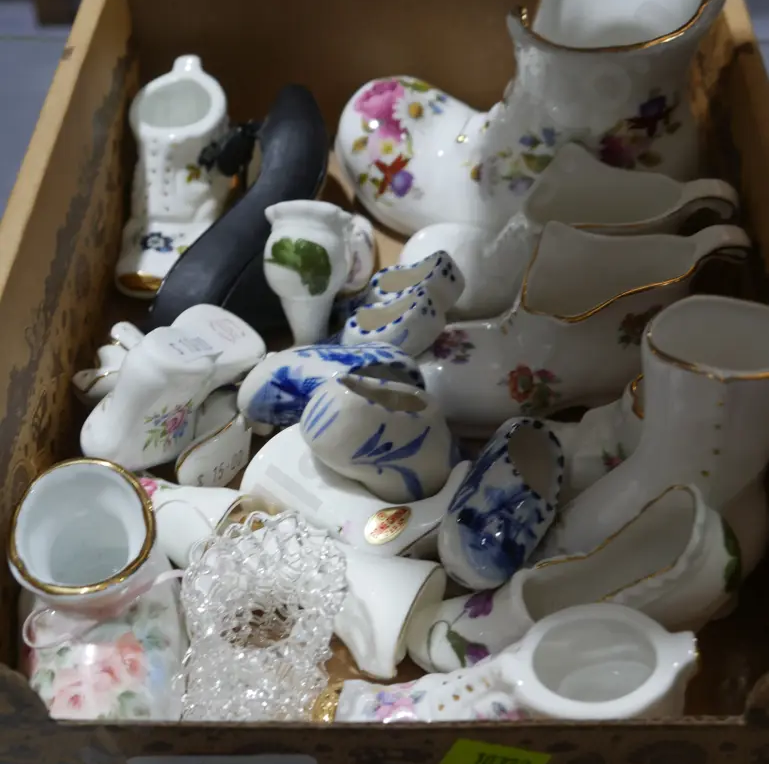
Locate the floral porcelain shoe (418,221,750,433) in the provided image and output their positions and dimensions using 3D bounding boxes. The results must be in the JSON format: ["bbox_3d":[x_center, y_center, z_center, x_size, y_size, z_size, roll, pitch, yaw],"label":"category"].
[{"bbox_3d":[0.076,-0.022,0.533,0.123,0.061,0.048,-8,42,-10],"label":"floral porcelain shoe"}]

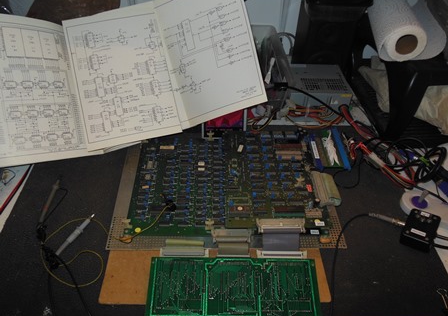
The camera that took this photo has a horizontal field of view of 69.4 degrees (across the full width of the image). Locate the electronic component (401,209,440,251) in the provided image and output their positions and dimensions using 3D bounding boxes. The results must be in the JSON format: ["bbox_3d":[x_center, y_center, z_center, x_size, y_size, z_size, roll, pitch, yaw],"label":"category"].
[{"bbox_3d":[0.363,0.132,0.596,0.053,0.027,0.063,20,52,13],"label":"electronic component"}]

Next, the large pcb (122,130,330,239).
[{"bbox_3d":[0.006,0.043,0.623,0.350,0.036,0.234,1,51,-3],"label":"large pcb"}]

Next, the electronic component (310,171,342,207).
[{"bbox_3d":[0.190,0.058,0.604,0.044,0.028,0.072,1,51,-3],"label":"electronic component"}]

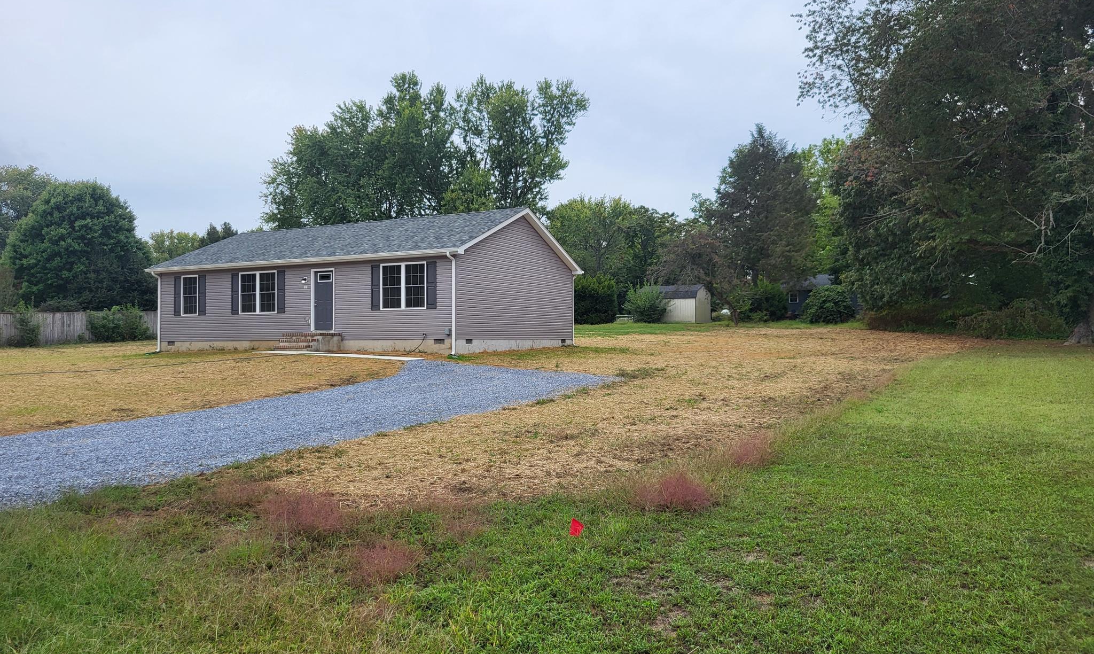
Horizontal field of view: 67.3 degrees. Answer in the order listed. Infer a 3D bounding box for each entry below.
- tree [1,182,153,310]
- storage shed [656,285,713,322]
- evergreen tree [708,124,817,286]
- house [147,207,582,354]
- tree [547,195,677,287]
[{"bbox_3d":[-31.379,-4.405,55.000,9.300,10.812,9.000,0,-1,-30],"label":"tree"},{"bbox_3d":[9.126,-1.536,58.922,4.300,2.650,3.050,-1,-1,30],"label":"storage shed"},{"bbox_3d":[17.334,-8.478,66.000,8.400,15.652,8.200,-1,-1,15],"label":"evergreen tree"},{"bbox_3d":[-7.003,-1.597,32.749,14.329,5.188,9.428,-1,-1,27],"label":"house"},{"bbox_3d":[6.199,-6.823,80.000,12.000,12.066,11.000,0,-1,4],"label":"tree"}]

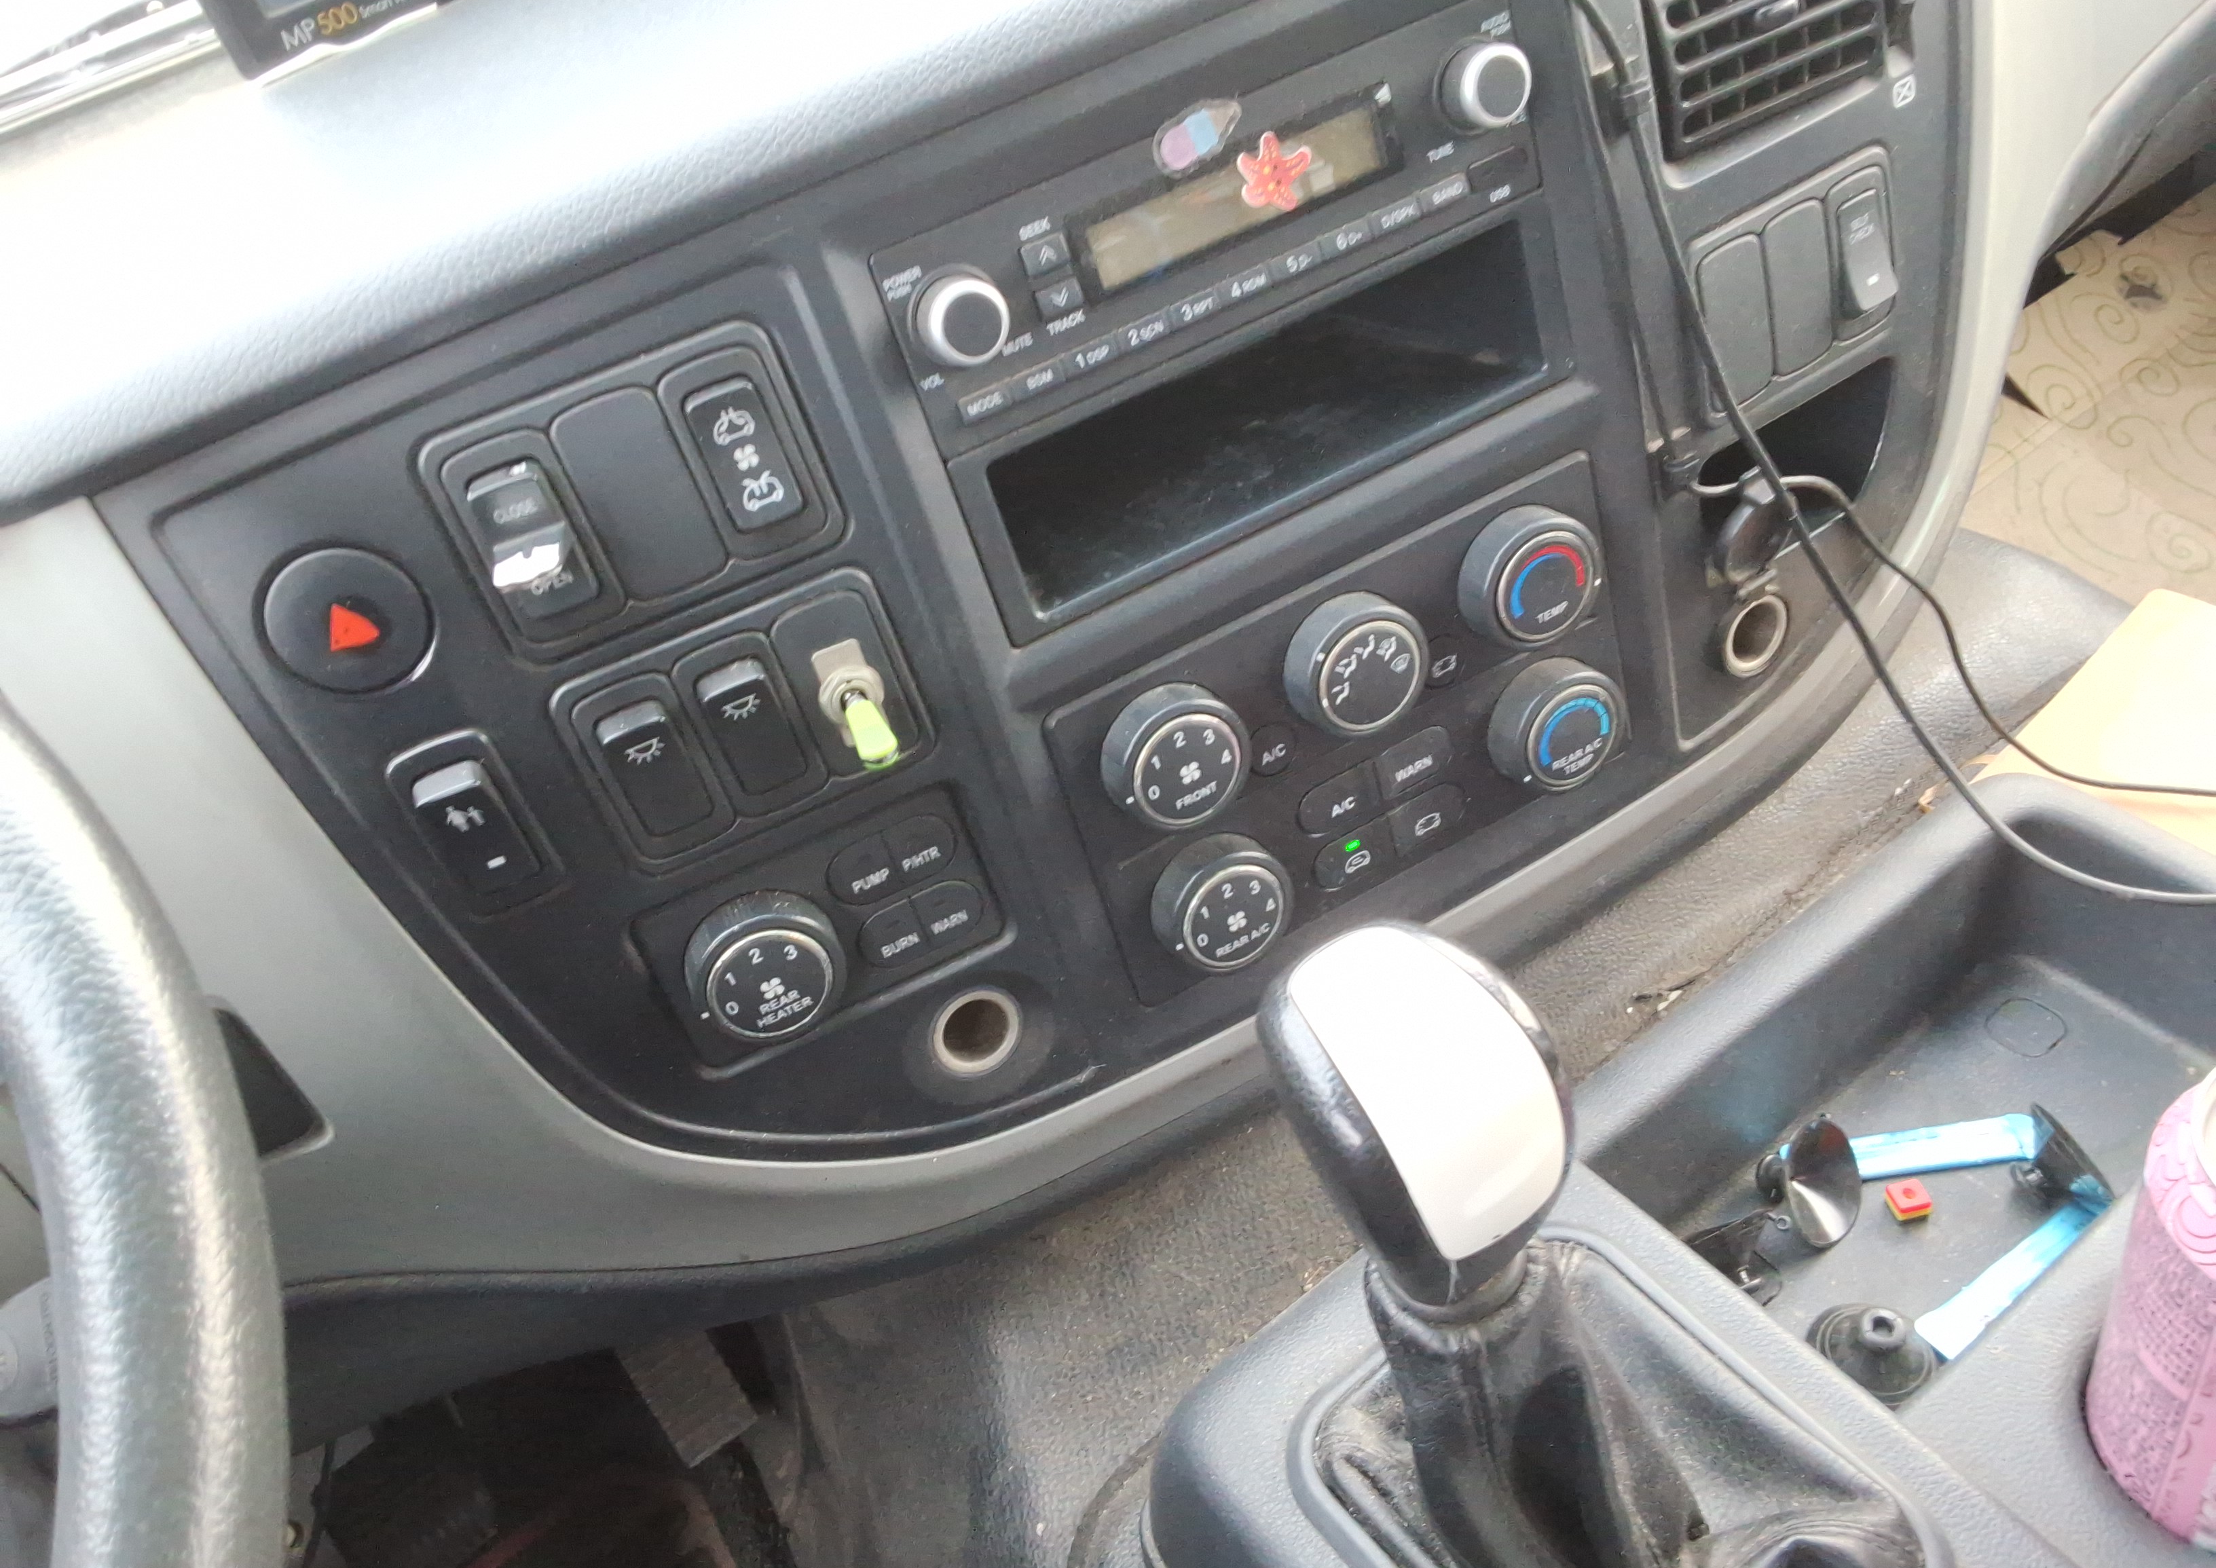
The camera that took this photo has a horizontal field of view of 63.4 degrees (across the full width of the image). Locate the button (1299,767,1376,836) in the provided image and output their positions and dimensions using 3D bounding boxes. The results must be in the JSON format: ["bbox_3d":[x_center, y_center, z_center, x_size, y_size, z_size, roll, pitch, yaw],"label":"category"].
[{"bbox_3d":[0.070,0.005,0.542,0.028,0.016,0.005,-27,32,-13],"label":"button"}]

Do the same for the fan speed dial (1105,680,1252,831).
[{"bbox_3d":[0.020,-0.006,0.504,0.041,0.041,0.015,-27,32,-13],"label":"fan speed dial"}]

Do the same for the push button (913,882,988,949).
[{"bbox_3d":[-0.045,0.035,0.507,0.018,0.018,0.005,-24,32,-8],"label":"push button"}]

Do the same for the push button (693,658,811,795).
[{"bbox_3d":[-0.090,-0.012,0.457,0.018,0.035,0.010,-24,30,-7],"label":"push button"}]

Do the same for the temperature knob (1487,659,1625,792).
[{"bbox_3d":[0.142,-0.018,0.565,0.041,0.041,0.015,-27,32,-13],"label":"temperature knob"}]

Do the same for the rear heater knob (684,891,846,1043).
[{"bbox_3d":[-0.092,0.051,0.483,0.041,0.041,0.015,-24,30,-7],"label":"rear heater knob"}]

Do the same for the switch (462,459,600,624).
[{"bbox_3d":[-0.135,-0.056,0.419,0.018,0.036,0.013,-24,30,-7],"label":"switch"}]

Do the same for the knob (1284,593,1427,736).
[{"bbox_3d":[0.072,-0.033,0.515,0.041,0.041,0.015,-27,32,-13],"label":"knob"}]

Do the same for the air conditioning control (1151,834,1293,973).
[{"bbox_3d":[0.036,0.037,0.538,0.042,0.042,0.015,-27,33,-12],"label":"air conditioning control"}]

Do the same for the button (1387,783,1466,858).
[{"bbox_3d":[0.101,0.010,0.564,0.028,0.018,0.005,-27,33,-12],"label":"button"}]

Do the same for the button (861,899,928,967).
[{"bbox_3d":[-0.060,0.042,0.497,0.018,0.017,0.004,-24,30,-7],"label":"button"}]

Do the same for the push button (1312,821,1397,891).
[{"bbox_3d":[0.076,0.022,0.558,0.029,0.018,0.005,-27,33,-12],"label":"push button"}]

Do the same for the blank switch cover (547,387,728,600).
[{"bbox_3d":[-0.111,-0.069,0.427,0.026,0.051,0.006,-24,30,-7],"label":"blank switch cover"}]

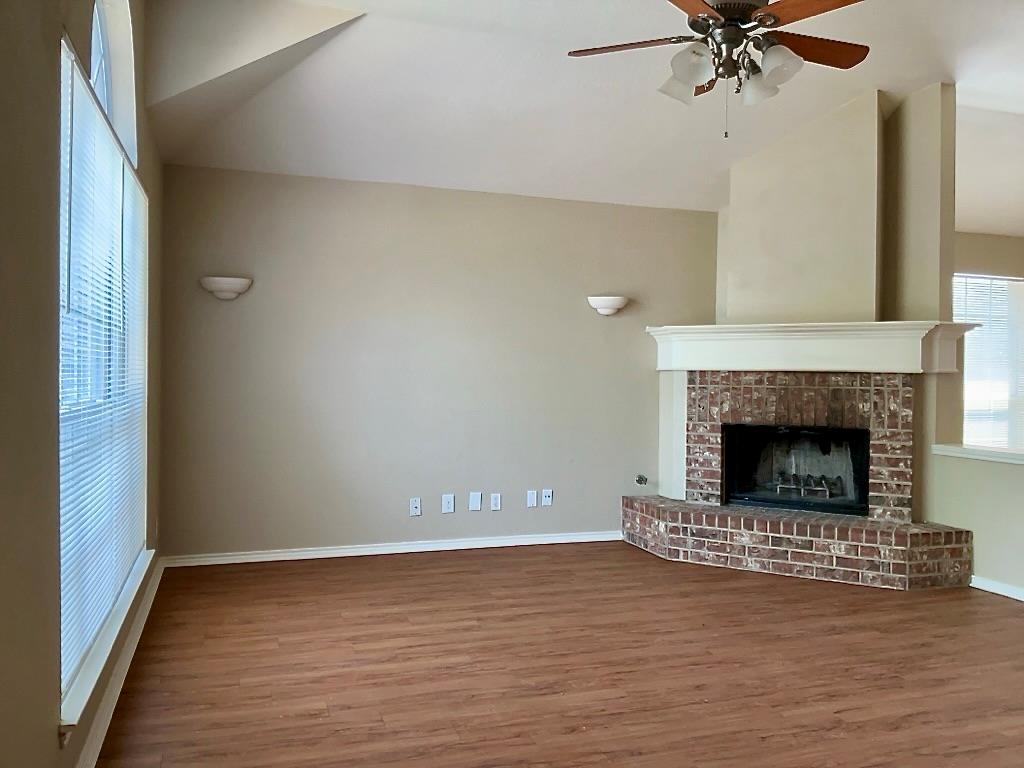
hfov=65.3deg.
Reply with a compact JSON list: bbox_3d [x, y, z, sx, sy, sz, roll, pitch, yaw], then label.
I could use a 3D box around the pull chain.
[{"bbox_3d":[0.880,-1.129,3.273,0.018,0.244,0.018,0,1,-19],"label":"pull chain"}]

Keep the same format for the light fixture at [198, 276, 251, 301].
[{"bbox_3d":[-1.737,-0.576,4.867,0.315,0.132,0.150,0,1,-19],"label":"light fixture"}]

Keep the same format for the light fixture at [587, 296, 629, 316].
[{"bbox_3d":[0.719,-0.548,5.680,0.315,0.133,0.150,0,1,-19],"label":"light fixture"}]

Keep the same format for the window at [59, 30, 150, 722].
[{"bbox_3d":[-1.465,-0.035,2.896,0.100,1.702,2.001,0,1,-19],"label":"window"}]

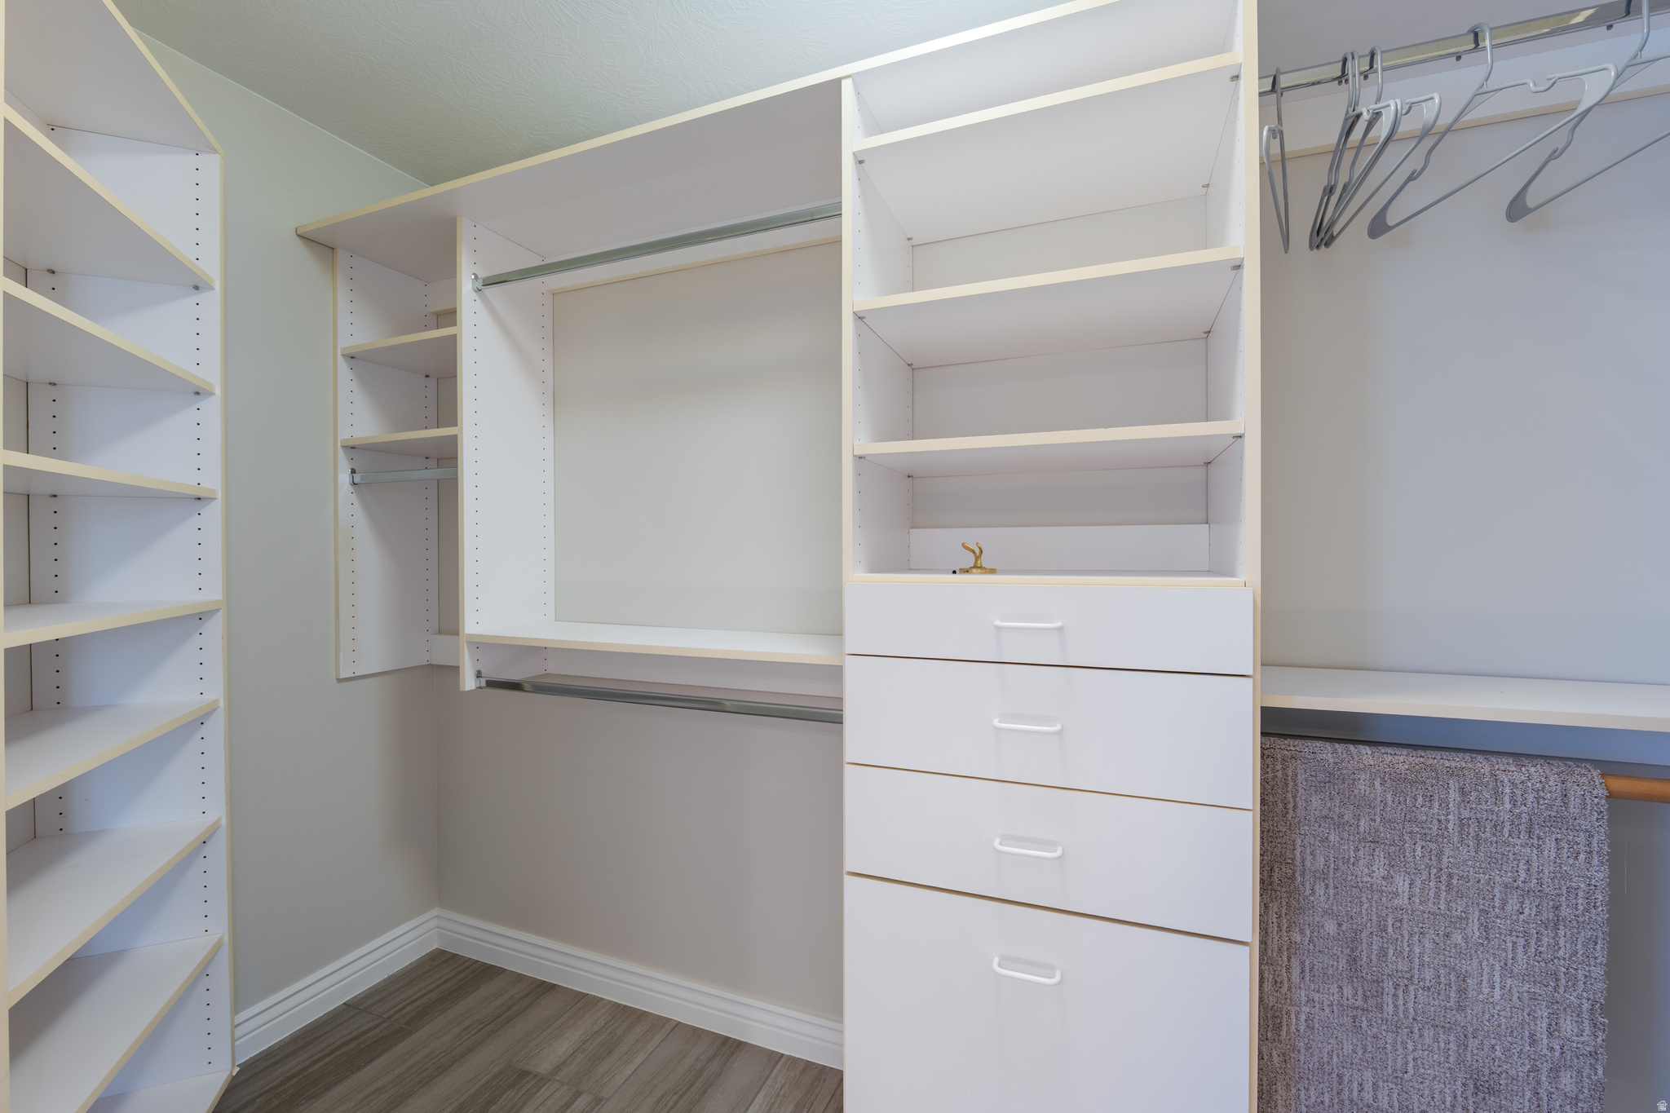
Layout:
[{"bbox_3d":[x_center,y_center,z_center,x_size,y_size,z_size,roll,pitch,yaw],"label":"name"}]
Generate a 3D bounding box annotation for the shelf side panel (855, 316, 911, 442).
[{"bbox_3d":[0.097,-0.325,1.364,0.020,0.240,0.400,0,1,21],"label":"shelf side panel"}]

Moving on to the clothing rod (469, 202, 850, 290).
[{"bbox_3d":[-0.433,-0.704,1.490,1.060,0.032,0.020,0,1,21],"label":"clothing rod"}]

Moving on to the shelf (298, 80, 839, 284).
[{"bbox_3d":[-0.644,-0.870,1.626,1.550,0.020,0.375,0,1,21],"label":"shelf"}]

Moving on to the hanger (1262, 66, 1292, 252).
[{"bbox_3d":[0.730,-0.686,1.069,0.015,0.236,0.375,0,1,39],"label":"hanger"}]

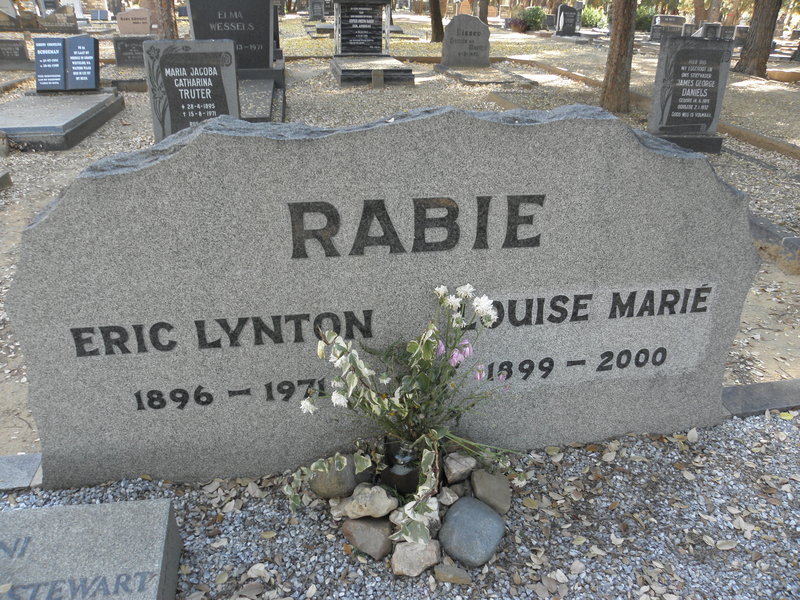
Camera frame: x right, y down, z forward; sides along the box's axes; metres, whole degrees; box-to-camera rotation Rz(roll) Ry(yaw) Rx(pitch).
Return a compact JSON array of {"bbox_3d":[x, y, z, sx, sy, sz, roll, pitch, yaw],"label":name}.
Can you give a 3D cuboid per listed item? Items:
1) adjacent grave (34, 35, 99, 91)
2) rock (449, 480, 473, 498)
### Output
[{"bbox_3d":[-3.635,-2.578,6.550,0.640,0.580,0.160,-4,12,-9],"label":"adjacent grave"},{"bbox_3d":[0.154,0.484,1.535,0.060,0.042,0.050,-4,26,-9],"label":"rock"}]

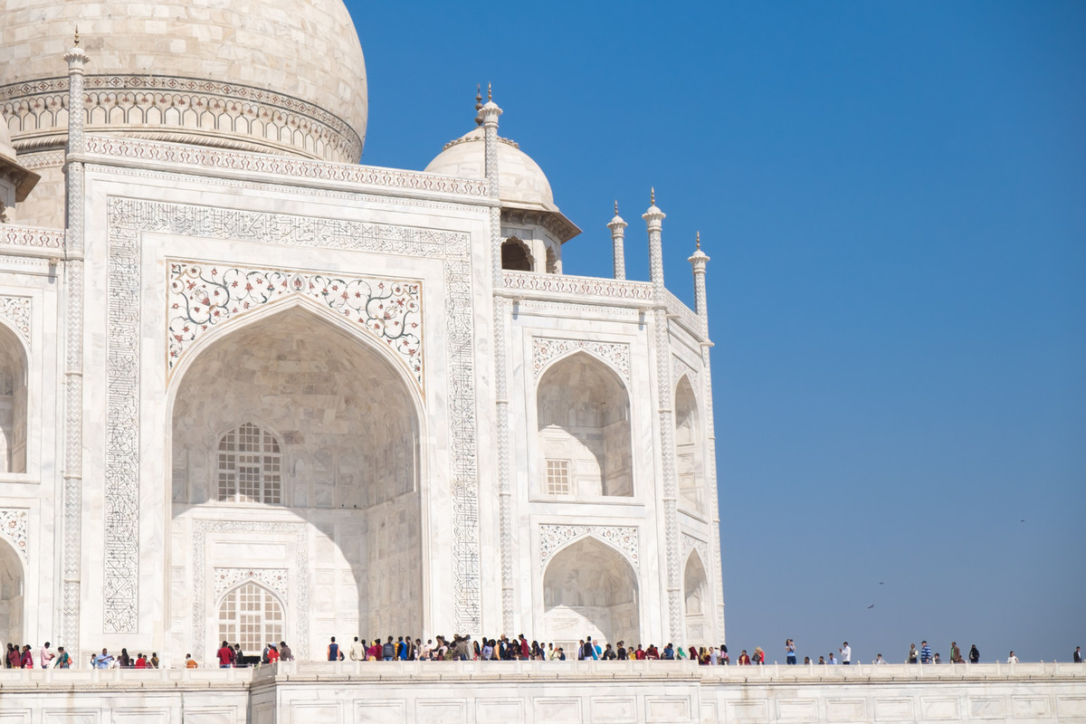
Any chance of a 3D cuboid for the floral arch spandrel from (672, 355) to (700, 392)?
[{"bbox_3d":[8.228,1.260,111.431,0.300,2.350,5.950,-6,-13,18],"label":"floral arch spandrel"}]

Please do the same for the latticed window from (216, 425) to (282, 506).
[{"bbox_3d":[-15.518,5.374,102.272,3.460,4.393,0.251,4,-13,-27],"label":"latticed window"}]

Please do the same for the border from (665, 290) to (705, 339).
[{"bbox_3d":[8.207,-2.785,112.043,0.451,1.284,9.528,-6,-13,17],"label":"border"}]

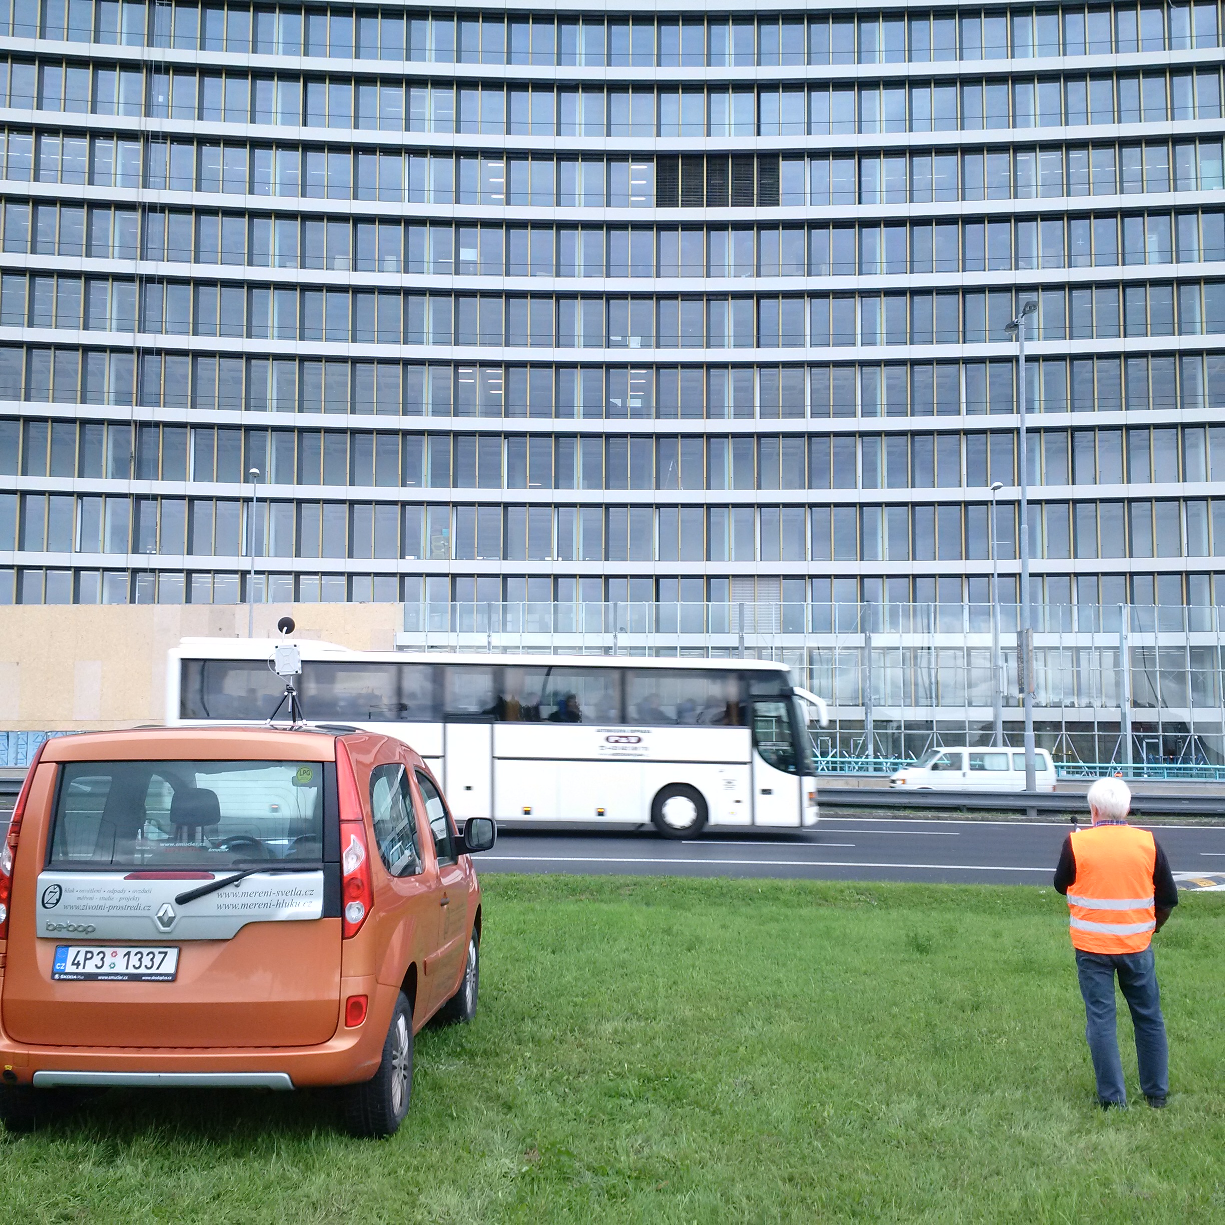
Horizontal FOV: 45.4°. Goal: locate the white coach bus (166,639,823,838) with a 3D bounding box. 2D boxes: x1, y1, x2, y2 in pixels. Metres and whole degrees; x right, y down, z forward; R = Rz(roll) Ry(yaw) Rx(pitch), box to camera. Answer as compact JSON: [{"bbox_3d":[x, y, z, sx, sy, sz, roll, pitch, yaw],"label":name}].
[{"bbox_3d":[-2.112,2.420,28.143,12.120,3.500,2.600,1,-5,0],"label":"white coach bus"}]

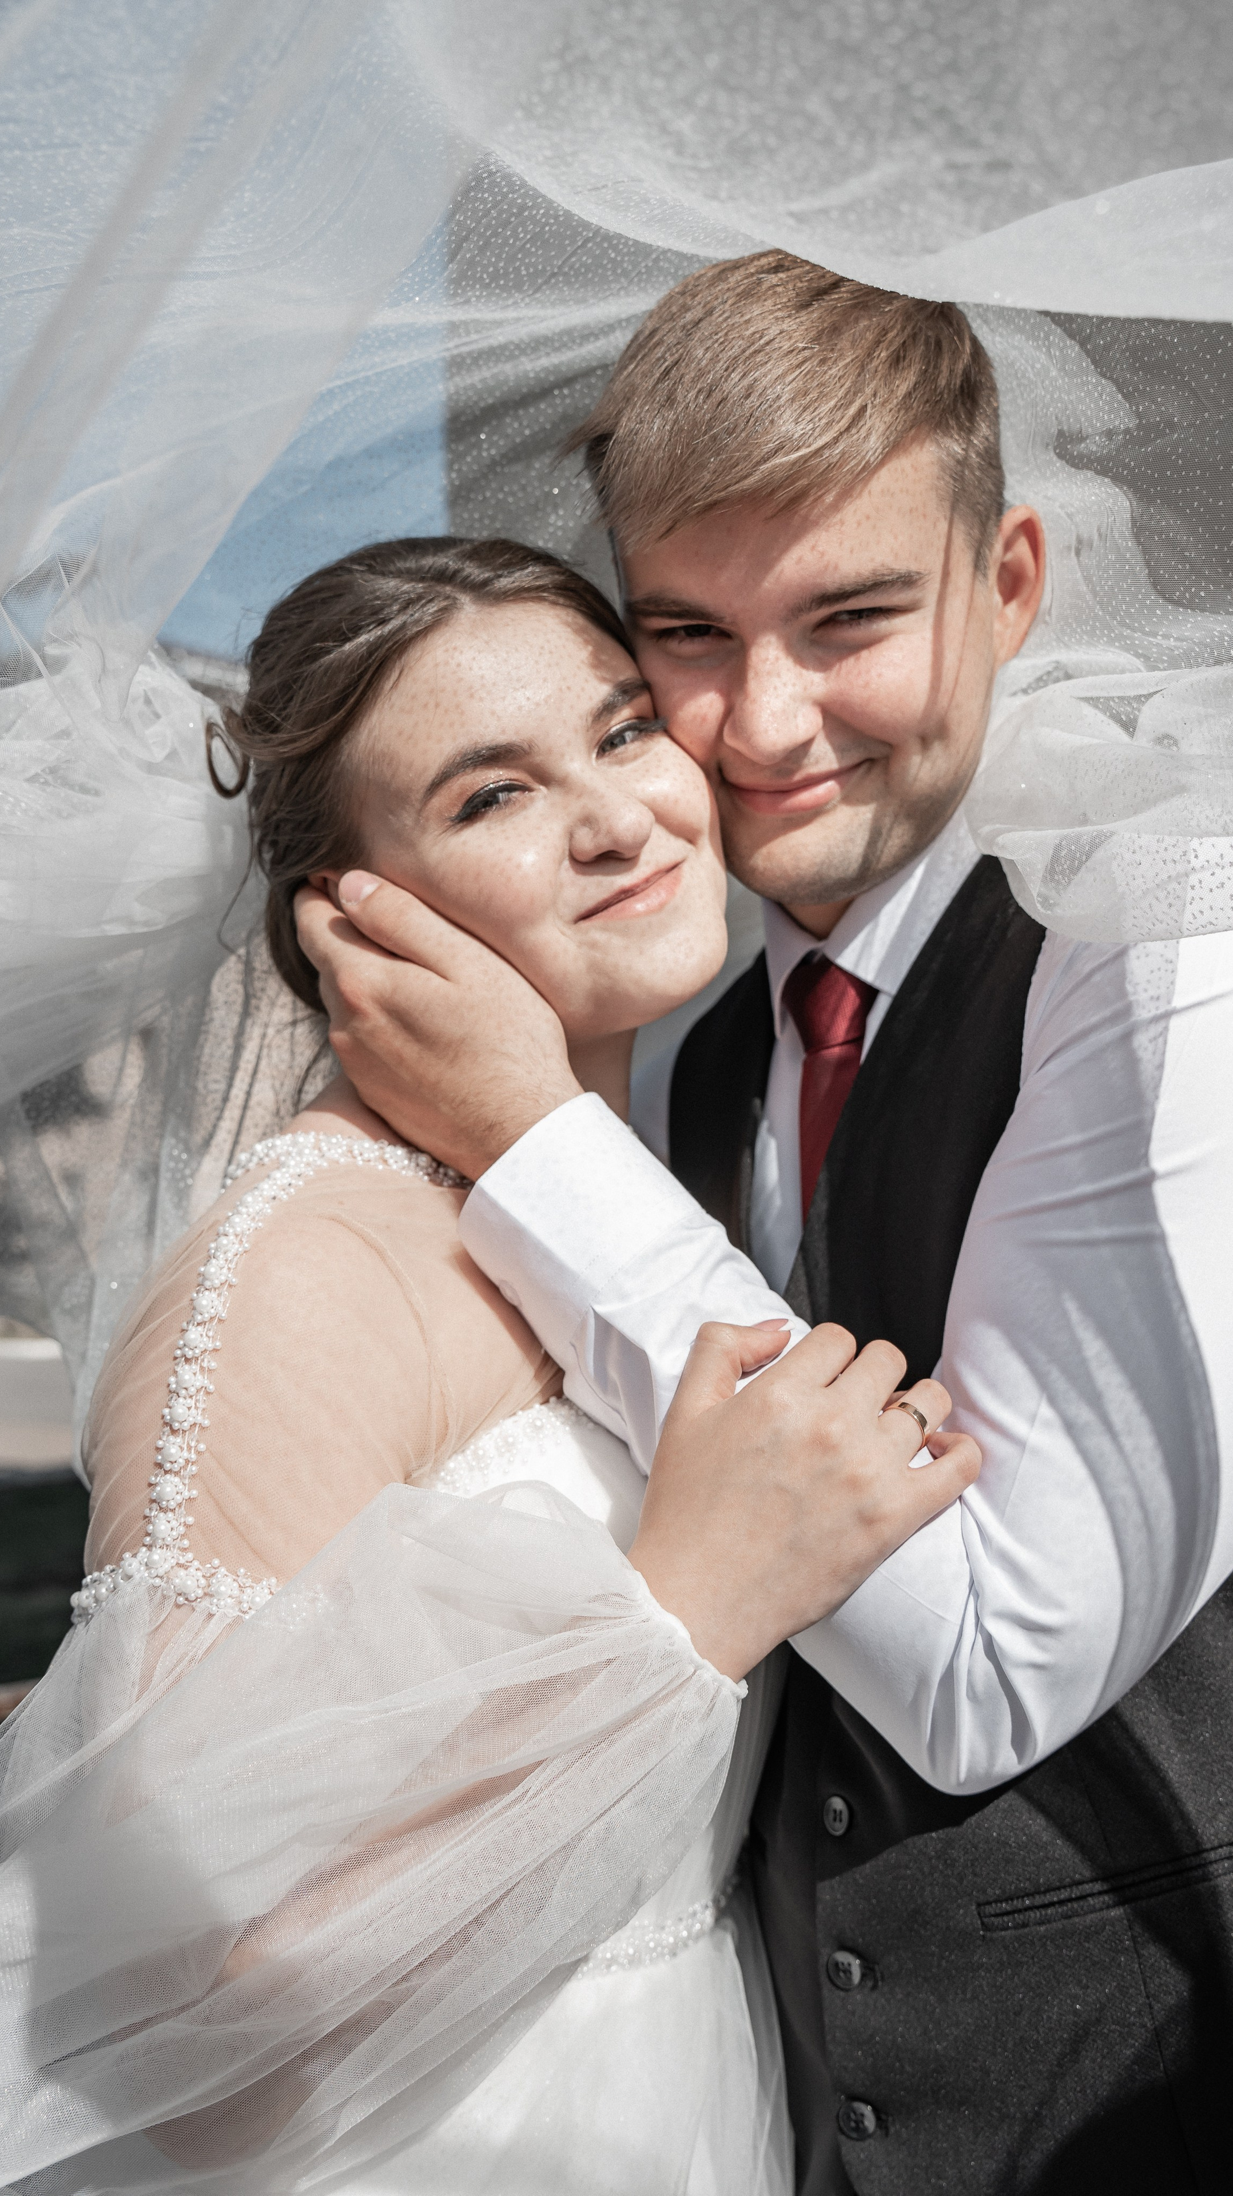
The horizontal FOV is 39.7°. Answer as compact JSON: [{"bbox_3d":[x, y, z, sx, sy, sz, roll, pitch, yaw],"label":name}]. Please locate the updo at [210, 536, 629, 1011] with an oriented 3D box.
[{"bbox_3d":[-0.083,-0.142,0.770,0.175,0.205,0.220,-31,12,-25],"label":"updo"}]

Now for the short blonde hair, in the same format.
[{"bbox_3d":[0.075,-0.257,0.725,0.175,0.170,0.205,1,21,20],"label":"short blonde hair"}]

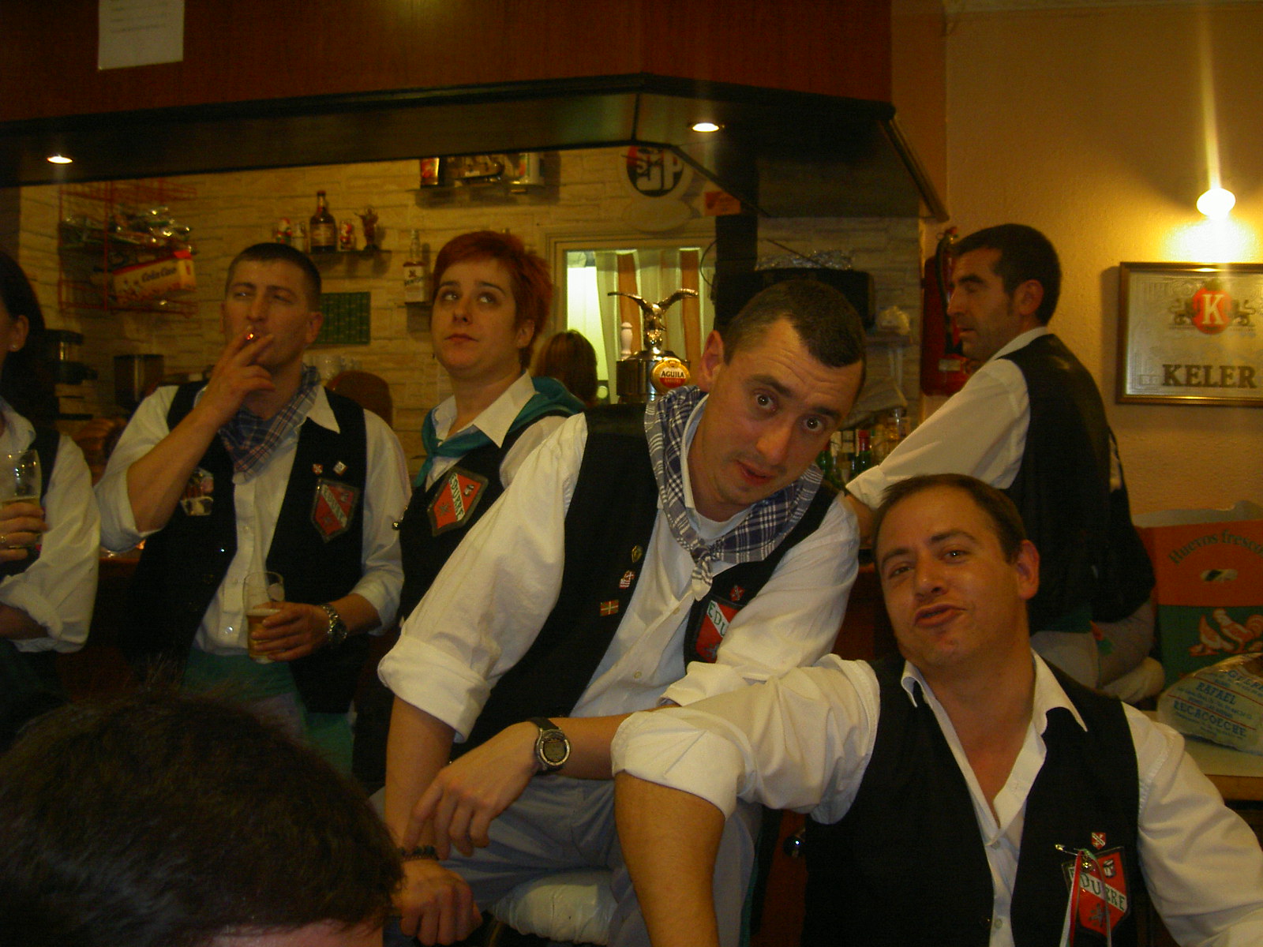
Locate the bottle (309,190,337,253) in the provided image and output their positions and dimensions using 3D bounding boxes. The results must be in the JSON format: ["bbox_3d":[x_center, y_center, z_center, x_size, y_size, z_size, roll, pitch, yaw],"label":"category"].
[{"bbox_3d":[-1.129,-0.919,5.200,0.100,0.232,0.100,0,-1,12],"label":"bottle"}]

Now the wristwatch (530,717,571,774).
[{"bbox_3d":[-0.089,0.297,1.550,0.042,0.062,0.052,-1,5,-17],"label":"wristwatch"}]

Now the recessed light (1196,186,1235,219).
[{"bbox_3d":[1.726,-0.799,4.200,0.120,0.100,0.110,0,-1,6],"label":"recessed light"}]

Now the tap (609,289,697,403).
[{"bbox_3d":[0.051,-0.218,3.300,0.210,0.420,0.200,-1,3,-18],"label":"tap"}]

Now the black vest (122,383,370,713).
[{"bbox_3d":[-0.697,0.135,2.580,0.450,0.600,0.270,-1,3,-12],"label":"black vest"}]

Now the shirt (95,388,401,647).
[{"bbox_3d":[-0.625,0.077,2.350,0.520,0.490,0.360,0,-1,6],"label":"shirt"}]

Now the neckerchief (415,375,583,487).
[{"bbox_3d":[-0.216,-0.070,2.320,0.230,0.180,0.240,2,3,40],"label":"neckerchief"}]

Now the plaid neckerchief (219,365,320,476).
[{"bbox_3d":[-0.592,-0.088,2.330,0.185,0.180,0.170,0,-1,6],"label":"plaid neckerchief"}]

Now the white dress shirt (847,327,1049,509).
[{"bbox_3d":[0.632,-0.008,2.600,0.480,0.560,0.480,0,-1,31],"label":"white dress shirt"}]

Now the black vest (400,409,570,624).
[{"bbox_3d":[-0.197,0.157,2.080,0.380,0.500,0.250,0,-1,36],"label":"black vest"}]

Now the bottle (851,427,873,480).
[{"bbox_3d":[0.813,-0.019,5.000,0.078,0.290,0.078,0,3,0],"label":"bottle"}]

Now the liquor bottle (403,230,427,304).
[{"bbox_3d":[-0.822,-0.783,5.400,0.080,0.281,0.080,0,3,-6],"label":"liquor bottle"}]

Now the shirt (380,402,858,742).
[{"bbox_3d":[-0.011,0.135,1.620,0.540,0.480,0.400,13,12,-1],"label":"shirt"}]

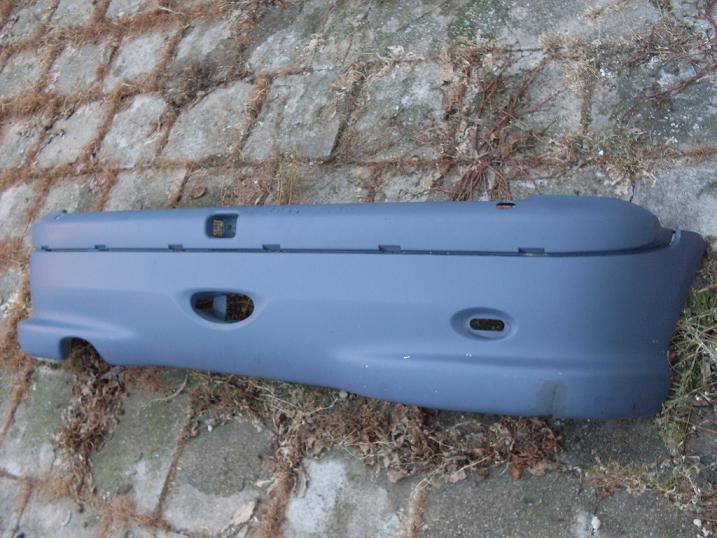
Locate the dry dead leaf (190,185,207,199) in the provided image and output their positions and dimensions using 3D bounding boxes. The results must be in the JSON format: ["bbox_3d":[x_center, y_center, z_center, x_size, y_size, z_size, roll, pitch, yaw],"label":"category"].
[{"bbox_3d":[-0.390,-0.186,1.923,0.050,0.012,0.036,-11,59,29],"label":"dry dead leaf"}]

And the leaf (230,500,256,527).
[{"bbox_3d":[-0.213,0.453,1.450,0.065,0.012,0.030,-43,49,7],"label":"leaf"}]

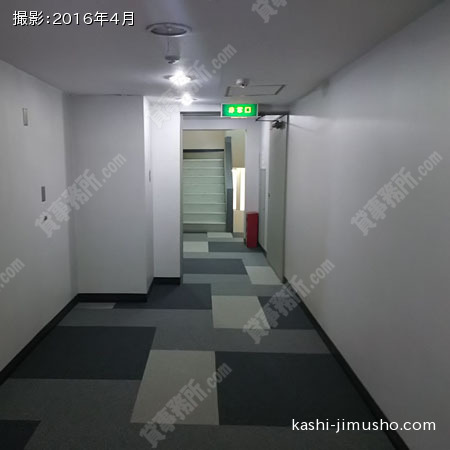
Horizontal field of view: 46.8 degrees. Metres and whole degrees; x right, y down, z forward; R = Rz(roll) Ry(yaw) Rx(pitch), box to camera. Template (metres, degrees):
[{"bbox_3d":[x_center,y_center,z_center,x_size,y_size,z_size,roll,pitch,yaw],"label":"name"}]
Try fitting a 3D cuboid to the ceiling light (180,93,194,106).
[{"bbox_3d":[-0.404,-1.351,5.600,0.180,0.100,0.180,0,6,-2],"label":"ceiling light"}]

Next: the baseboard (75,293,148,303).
[{"bbox_3d":[-1.164,0.754,5.397,0.720,0.088,0.020,0,7,-3],"label":"baseboard"}]

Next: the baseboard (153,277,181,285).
[{"bbox_3d":[-0.688,0.666,6.204,0.320,0.088,0.020,0,7,-3],"label":"baseboard"}]

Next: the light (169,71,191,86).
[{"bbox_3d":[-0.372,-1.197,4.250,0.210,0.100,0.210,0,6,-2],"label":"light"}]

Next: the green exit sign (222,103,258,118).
[{"bbox_3d":[0.169,-1.288,5.863,0.407,0.150,0.100,0,7,-3],"label":"green exit sign"}]

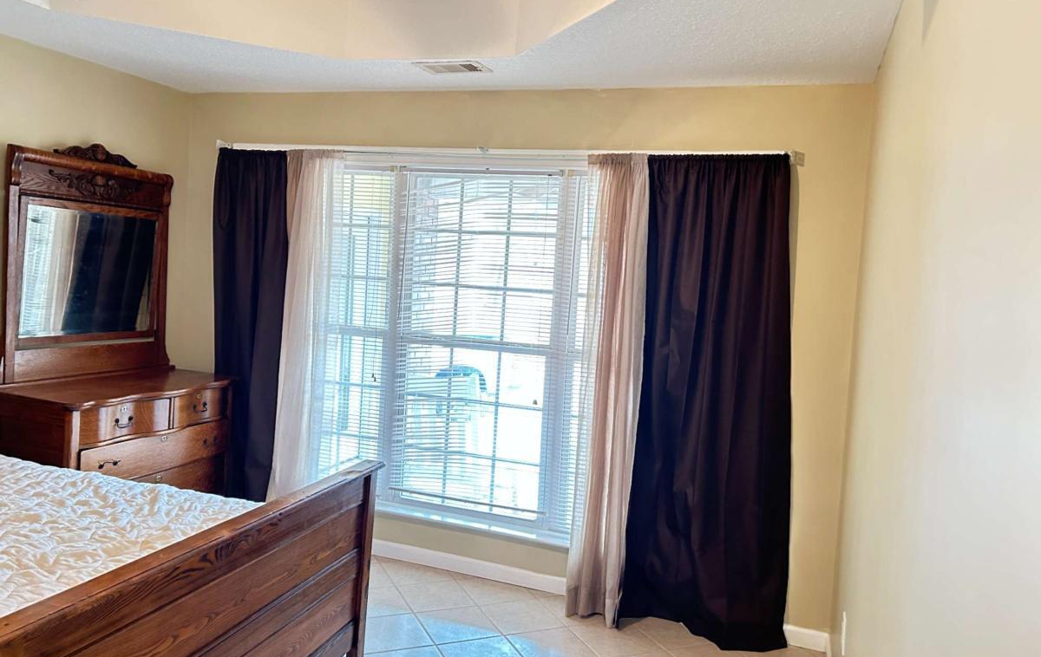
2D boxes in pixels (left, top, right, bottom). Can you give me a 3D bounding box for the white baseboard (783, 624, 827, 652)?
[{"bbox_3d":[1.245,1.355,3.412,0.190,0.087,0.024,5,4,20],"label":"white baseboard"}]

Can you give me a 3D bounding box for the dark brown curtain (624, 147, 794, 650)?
[{"bbox_3d":[0.838,0.310,3.399,0.730,2.110,0.185,5,4,20],"label":"dark brown curtain"}]

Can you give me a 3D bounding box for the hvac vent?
[{"bbox_3d":[-0.297,-1.151,3.461,0.310,0.020,0.190,5,4,20],"label":"hvac vent"}]

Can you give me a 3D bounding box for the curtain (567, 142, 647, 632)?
[{"bbox_3d":[0.379,0.268,3.550,0.310,2.110,0.160,5,4,20],"label":"curtain"}]

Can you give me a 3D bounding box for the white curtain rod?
[{"bbox_3d":[-0.236,-0.860,3.813,3.050,0.065,0.103,5,4,20],"label":"white curtain rod"}]

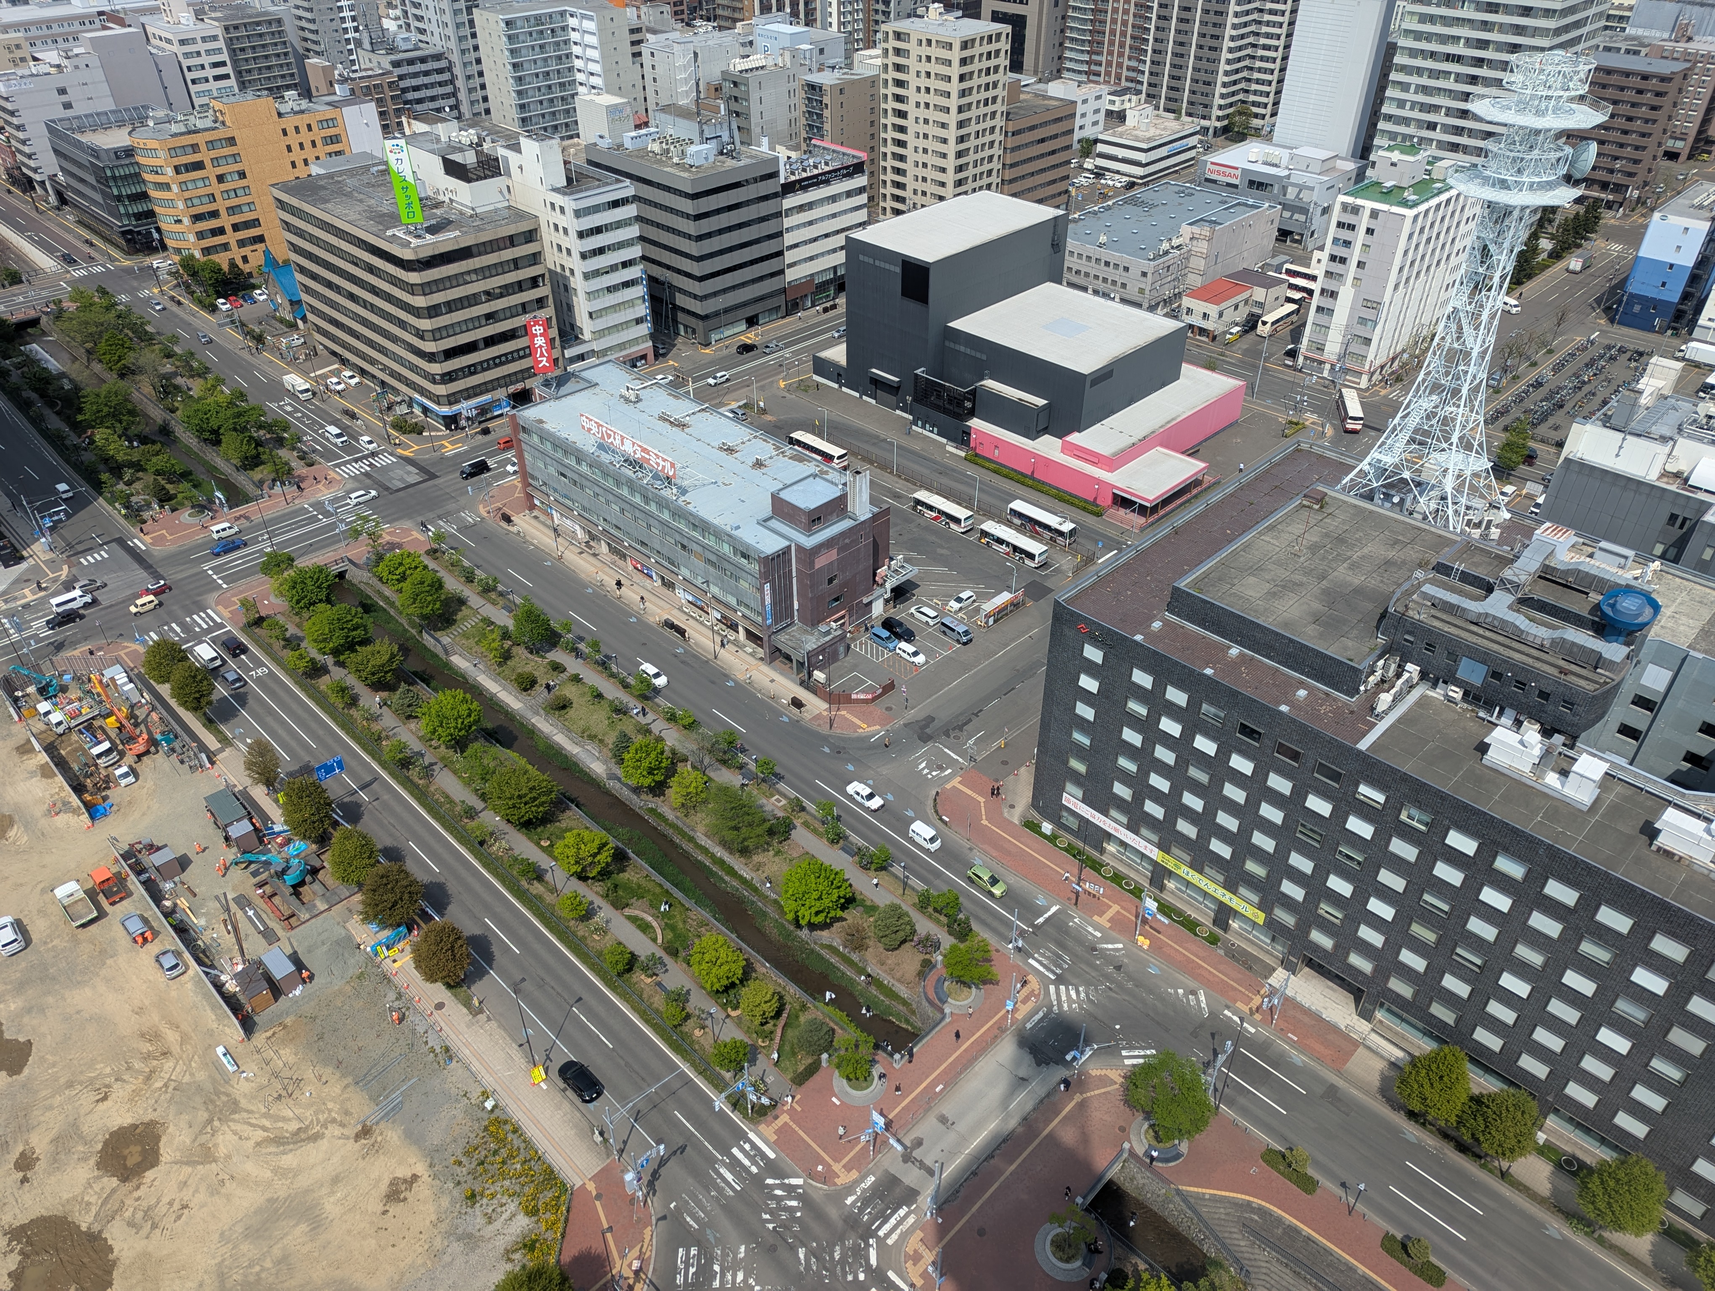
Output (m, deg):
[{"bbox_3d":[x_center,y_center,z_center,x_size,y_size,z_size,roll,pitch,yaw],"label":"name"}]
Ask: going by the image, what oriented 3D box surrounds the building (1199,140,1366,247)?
[{"bbox_3d":[101.430,-109.910,286.480,29.800,17.700,24.700,30,46,34],"label":"building"}]

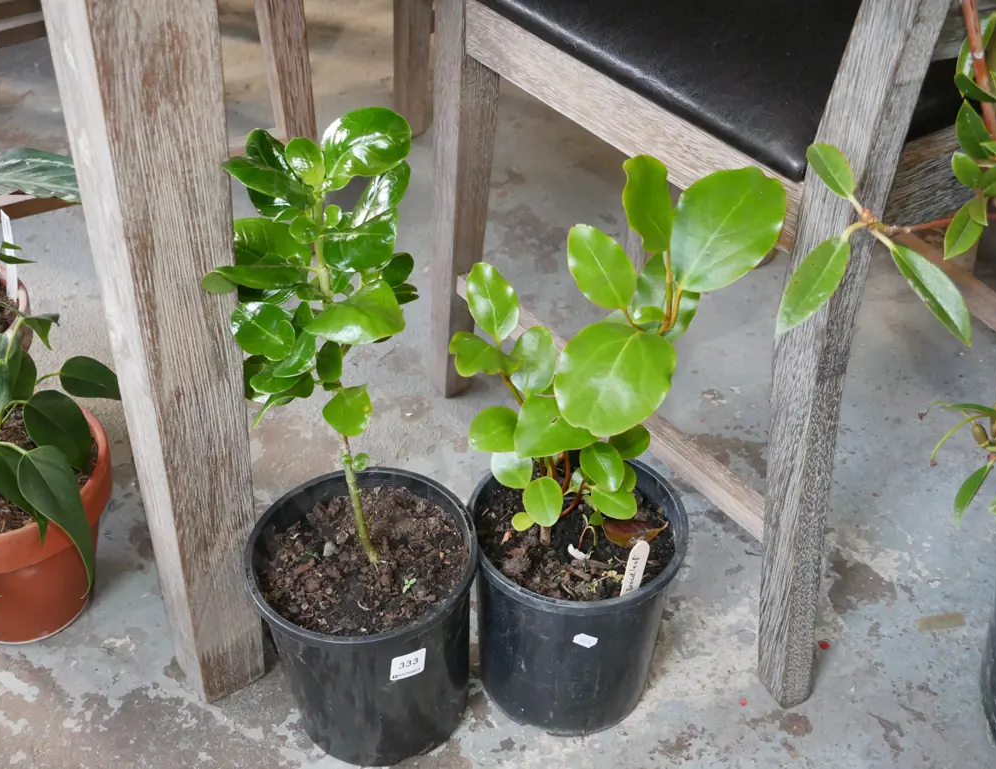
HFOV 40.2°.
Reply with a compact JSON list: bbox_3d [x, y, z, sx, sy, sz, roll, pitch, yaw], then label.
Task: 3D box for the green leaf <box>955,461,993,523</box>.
[{"bbox_3d":[0.338,0.077,0.968,0.028,0.050,0.026,2,41,0],"label":"green leaf"}]

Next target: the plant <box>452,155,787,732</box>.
[{"bbox_3d":[0.071,0.055,1.057,0.214,0.522,0.184,2,41,0],"label":"plant"}]

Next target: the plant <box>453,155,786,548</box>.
[{"bbox_3d":[0.073,0.006,1.001,0.214,0.373,0.149,2,41,0],"label":"plant"}]

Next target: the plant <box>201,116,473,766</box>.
[{"bbox_3d":[-0.108,0.060,1.010,0.185,0.567,0.180,2,41,0],"label":"plant"}]

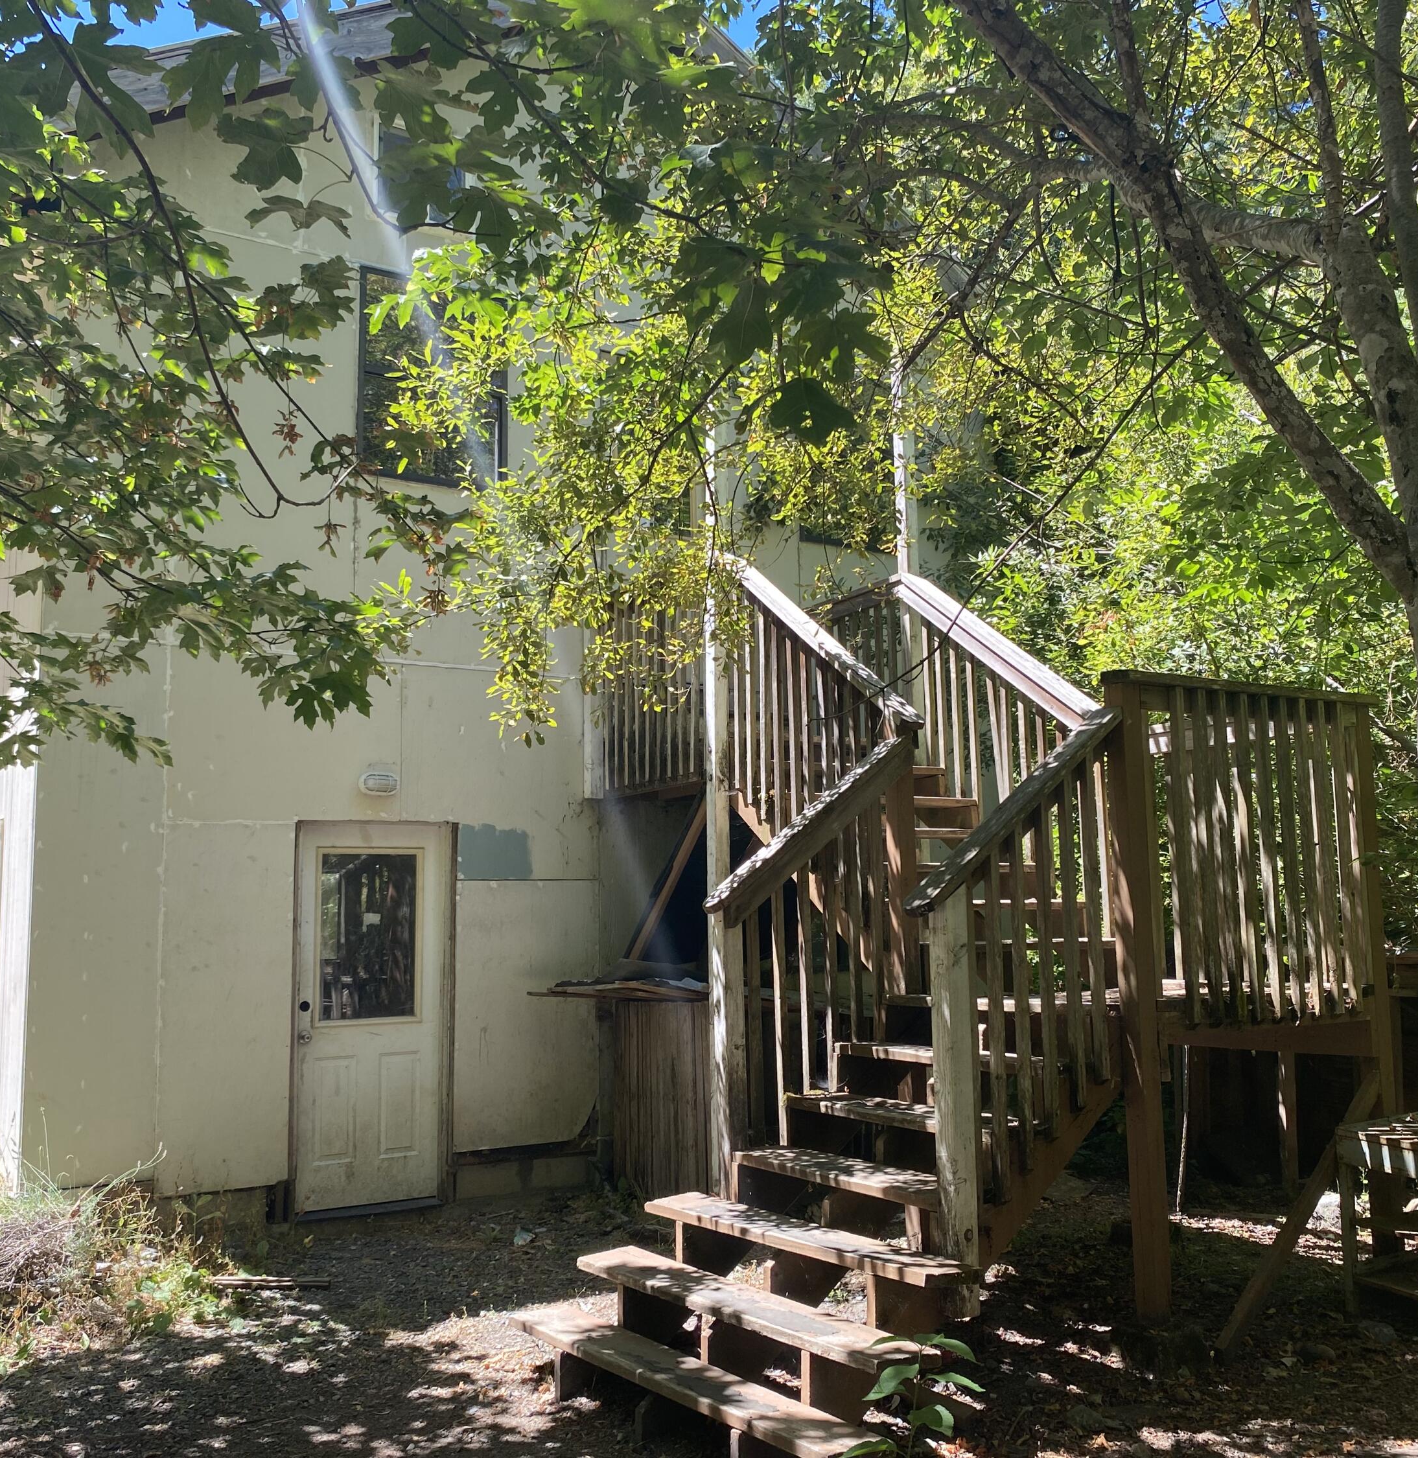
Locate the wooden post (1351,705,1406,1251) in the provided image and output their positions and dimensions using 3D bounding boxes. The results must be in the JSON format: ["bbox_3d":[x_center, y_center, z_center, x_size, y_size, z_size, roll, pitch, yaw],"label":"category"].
[{"bbox_3d":[2.783,1.019,6.124,0.095,2.257,0.095,4,-9,-35],"label":"wooden post"}]

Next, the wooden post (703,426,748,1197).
[{"bbox_3d":[0.061,0.277,5.825,0.095,3.074,0.095,4,-9,-35],"label":"wooden post"}]

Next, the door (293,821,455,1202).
[{"bbox_3d":[-1.837,1.571,8.037,0.913,2.110,0.090,4,-8,-33],"label":"door"}]

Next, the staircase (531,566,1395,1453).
[{"bbox_3d":[0.742,0.748,6.242,3.352,3.418,2.812,4,-9,-35],"label":"staircase"}]

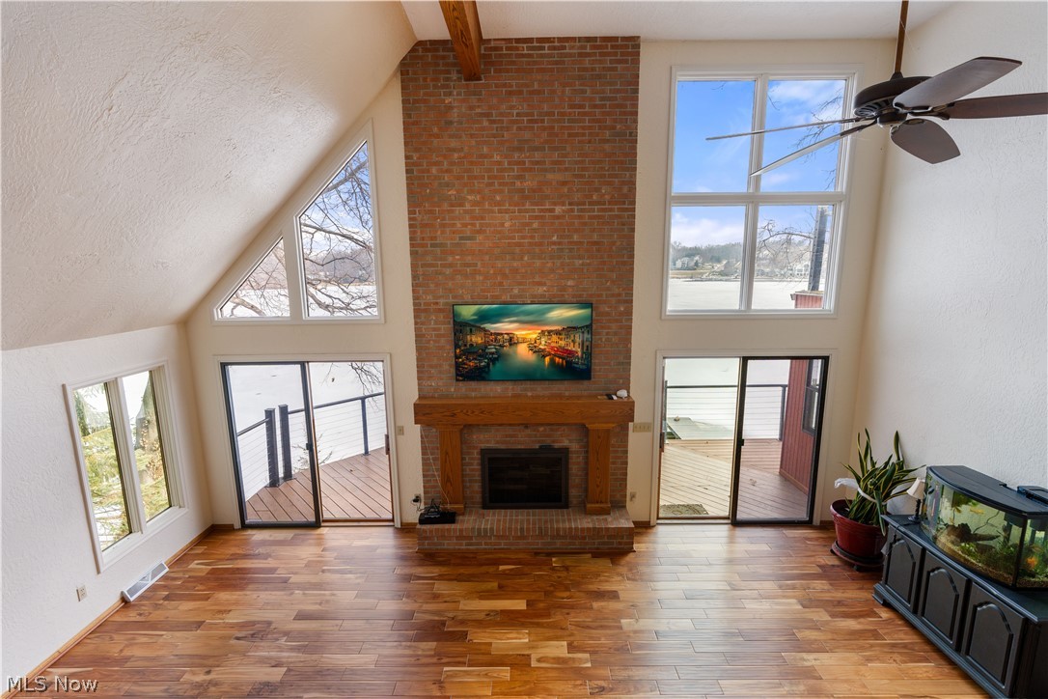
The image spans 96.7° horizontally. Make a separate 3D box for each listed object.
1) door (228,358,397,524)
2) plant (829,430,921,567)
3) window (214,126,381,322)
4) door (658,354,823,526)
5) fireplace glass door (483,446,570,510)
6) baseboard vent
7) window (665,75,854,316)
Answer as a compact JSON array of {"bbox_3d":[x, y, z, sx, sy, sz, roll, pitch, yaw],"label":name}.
[{"bbox_3d":[-2.458,1.115,5.392,1.830,2.010,0.110,-1,10,1],"label":"door"},{"bbox_3d":[3.442,1.493,4.689,0.620,1.390,0.600,-1,10,1],"label":"plant"},{"bbox_3d":[-2.491,-1.302,4.962,1.880,2.040,0.110,-1,10,1],"label":"window"},{"bbox_3d":[2.458,1.067,5.331,1.815,2.015,0.110,-1,10,1],"label":"door"},{"bbox_3d":[0.021,1.451,5.269,0.974,0.733,0.060,-1,10,0],"label":"fireplace glass door"},{"bbox_3d":[-3.666,2.247,4.542,0.095,0.115,0.470,-1,10,1],"label":"baseboard vent"},{"bbox_3d":[2.430,-1.574,4.862,1.830,2.460,0.110,-1,10,1],"label":"window"}]

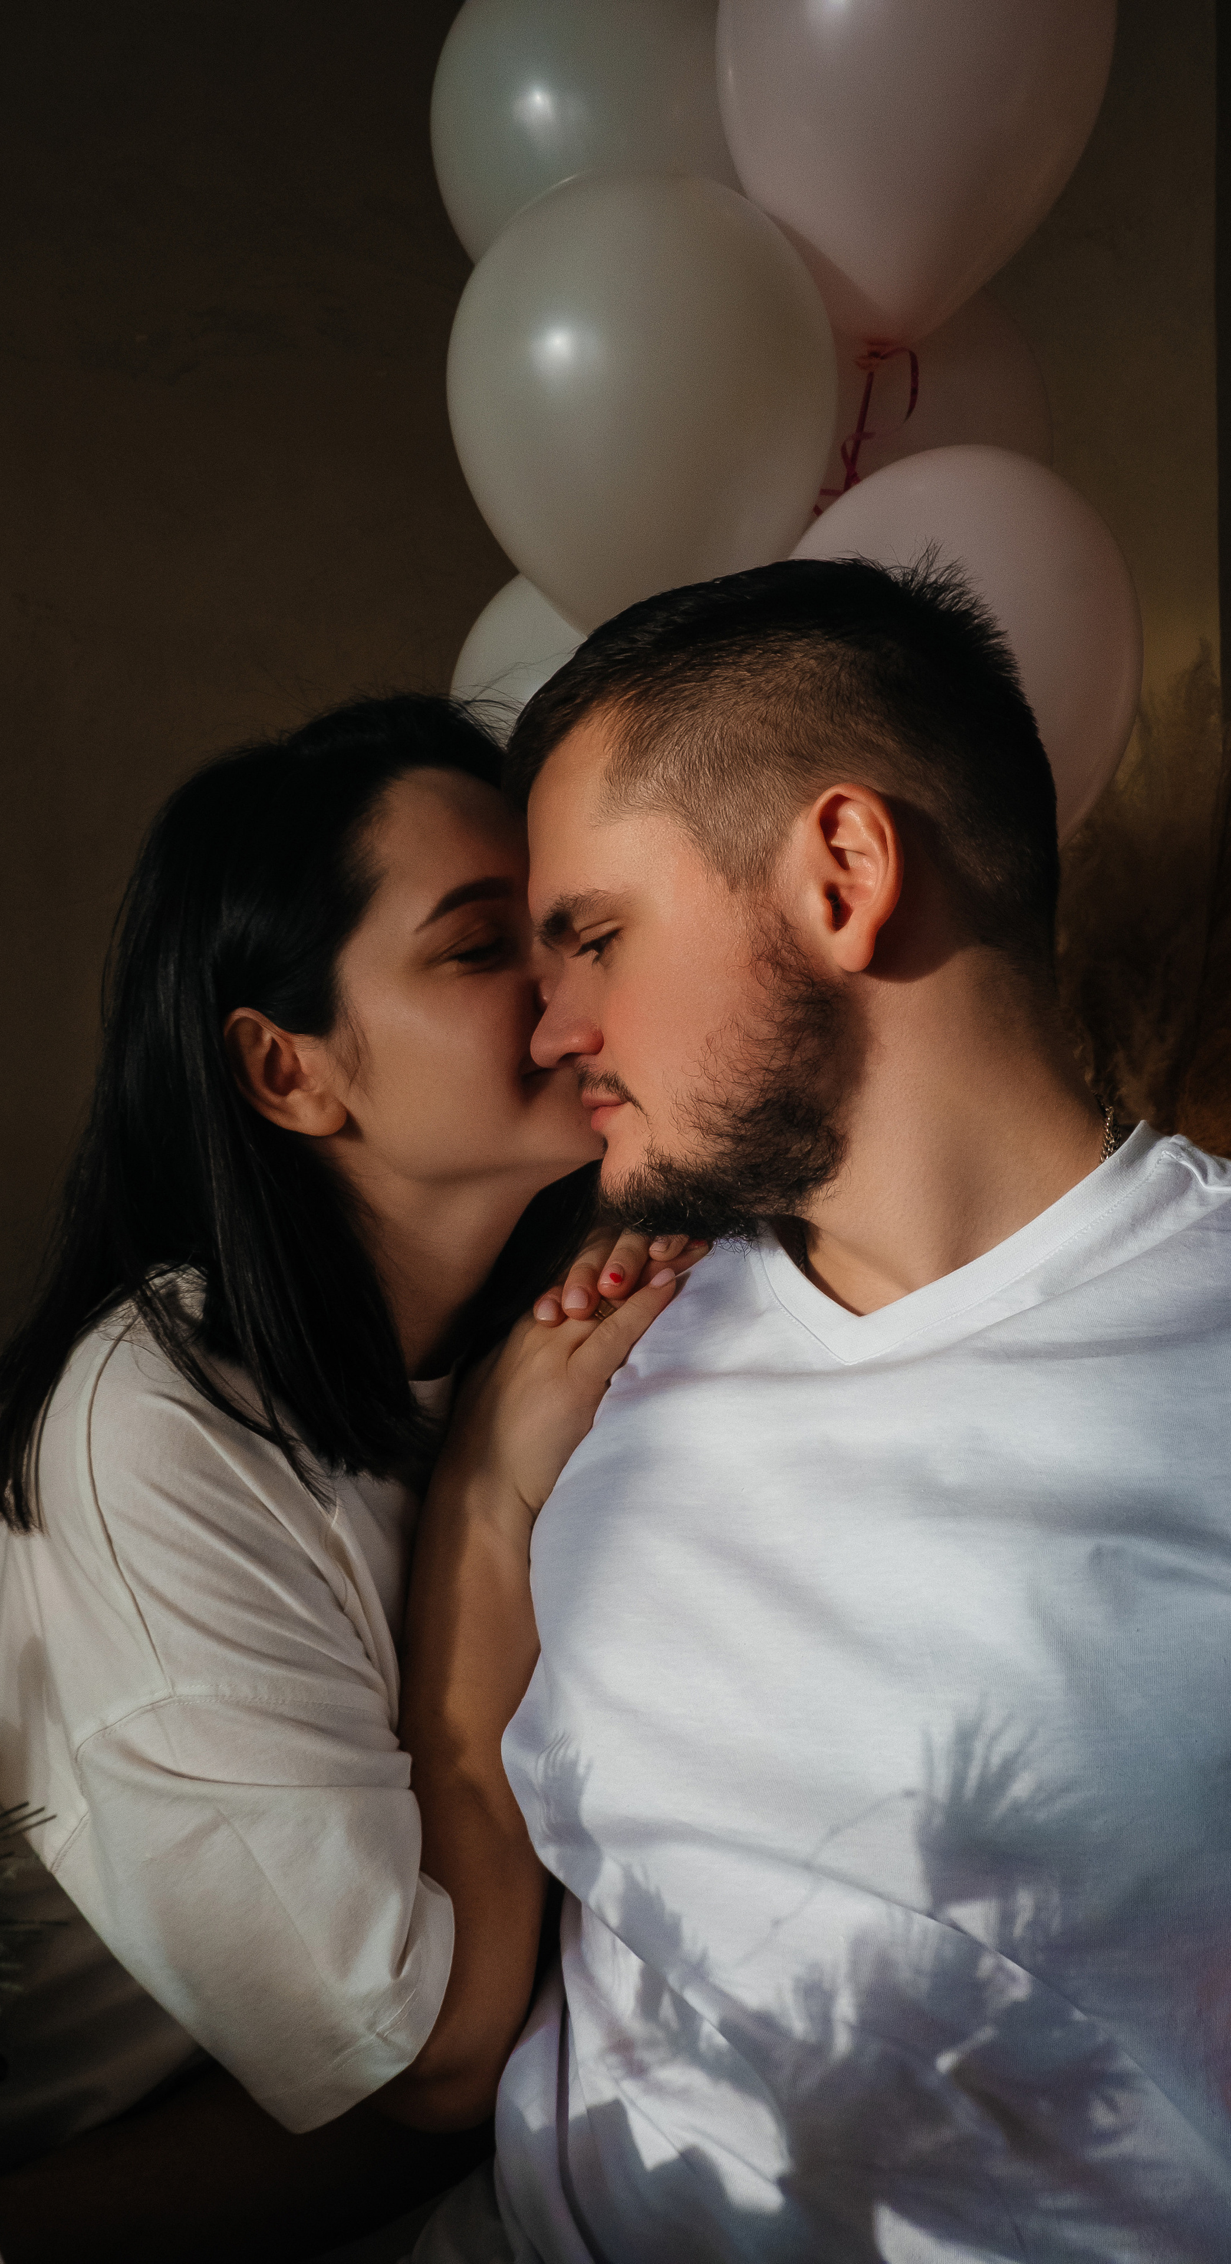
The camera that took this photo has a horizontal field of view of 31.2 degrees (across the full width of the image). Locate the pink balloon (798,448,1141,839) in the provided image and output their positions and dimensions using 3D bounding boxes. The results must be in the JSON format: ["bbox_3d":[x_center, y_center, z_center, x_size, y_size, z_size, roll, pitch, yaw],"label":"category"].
[{"bbox_3d":[0.256,-0.346,1.630,0.270,0.325,0.270,0,-2,0],"label":"pink balloon"}]

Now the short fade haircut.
[{"bbox_3d":[0.067,-0.137,0.870,0.215,0.180,0.170,-13,-1,-17],"label":"short fade haircut"}]

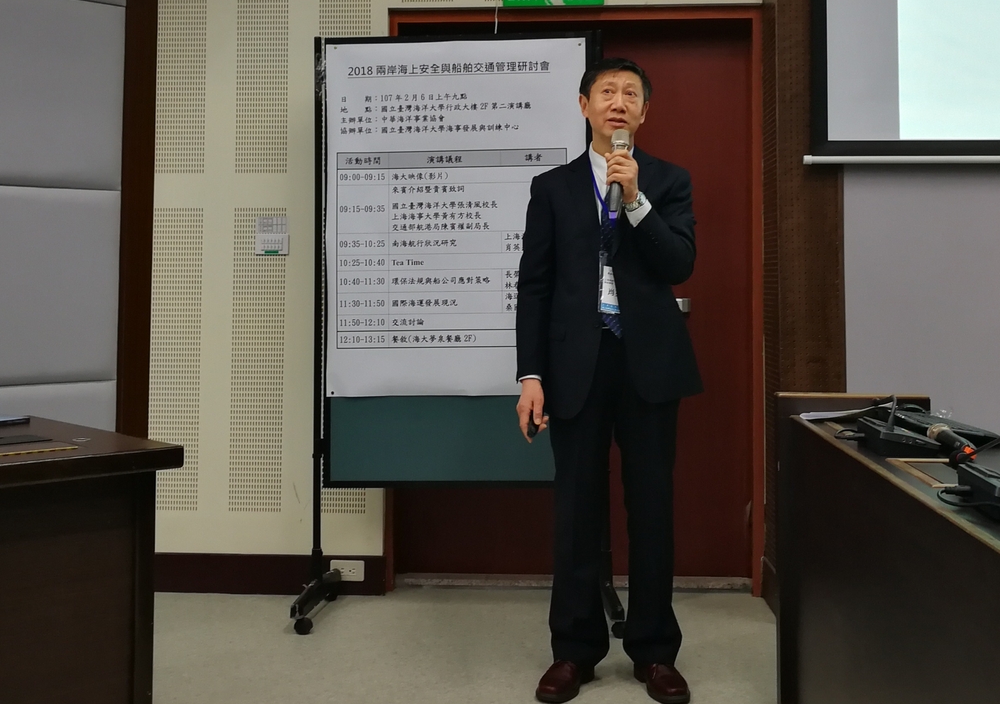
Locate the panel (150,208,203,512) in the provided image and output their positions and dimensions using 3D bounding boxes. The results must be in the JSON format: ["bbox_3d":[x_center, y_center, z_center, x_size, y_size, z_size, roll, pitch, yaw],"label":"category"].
[{"bbox_3d":[-1.160,0.027,2.800,0.186,1.090,0.020,0,-2,2],"label":"panel"}]

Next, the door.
[{"bbox_3d":[0.270,-0.202,2.790,1.285,2.010,0.070,0,-2,2],"label":"door"}]

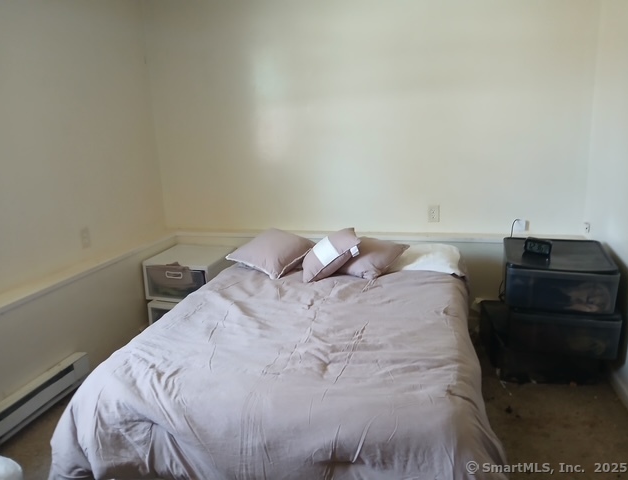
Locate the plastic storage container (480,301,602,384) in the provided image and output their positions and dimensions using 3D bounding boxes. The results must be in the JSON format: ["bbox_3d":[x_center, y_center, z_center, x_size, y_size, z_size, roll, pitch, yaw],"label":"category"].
[{"bbox_3d":[1.293,0.577,2.801,0.500,0.218,0.600,1,13,13],"label":"plastic storage container"}]

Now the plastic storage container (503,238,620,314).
[{"bbox_3d":[1.297,0.179,2.600,0.500,0.218,0.620,3,14,21],"label":"plastic storage container"}]

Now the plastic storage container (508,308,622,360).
[{"bbox_3d":[1.326,0.389,2.644,0.500,0.214,0.620,3,14,21],"label":"plastic storage container"}]

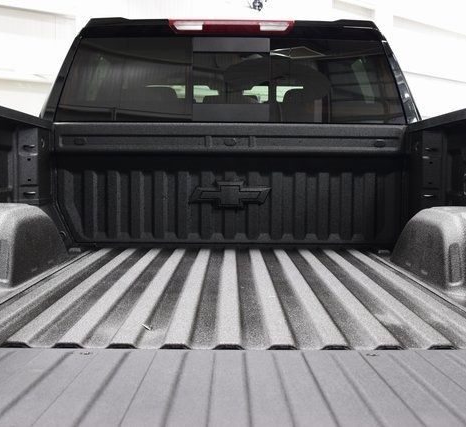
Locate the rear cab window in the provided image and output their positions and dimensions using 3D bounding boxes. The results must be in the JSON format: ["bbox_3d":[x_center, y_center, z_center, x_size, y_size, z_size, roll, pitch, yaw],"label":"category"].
[{"bbox_3d":[-0.006,-0.645,3.022,1.620,0.440,0.080,0,-10,0],"label":"rear cab window"}]

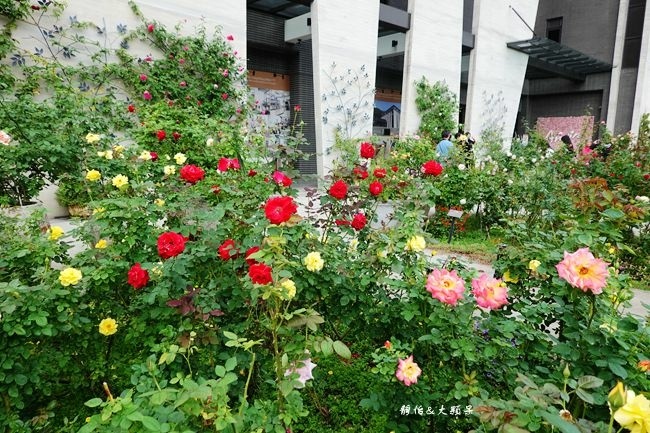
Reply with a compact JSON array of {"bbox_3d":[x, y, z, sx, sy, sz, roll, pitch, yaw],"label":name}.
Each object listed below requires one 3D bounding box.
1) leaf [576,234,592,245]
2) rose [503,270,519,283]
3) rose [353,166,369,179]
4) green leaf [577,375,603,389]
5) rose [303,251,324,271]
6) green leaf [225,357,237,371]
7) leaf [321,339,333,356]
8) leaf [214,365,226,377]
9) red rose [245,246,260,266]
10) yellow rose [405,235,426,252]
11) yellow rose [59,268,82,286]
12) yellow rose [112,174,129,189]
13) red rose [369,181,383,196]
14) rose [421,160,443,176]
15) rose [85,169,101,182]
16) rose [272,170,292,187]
[{"bbox_3d":[0.900,0.080,1.500,0.053,0.033,0.035,5,10,31],"label":"leaf"},{"bbox_3d":[0.707,0.230,1.650,0.062,0.052,0.050,2,9,12],"label":"rose"},{"bbox_3d":[0.209,-0.256,2.550,0.088,0.068,0.070,1,9,5],"label":"rose"},{"bbox_3d":[0.612,0.381,1.000,0.058,0.028,0.032,6,10,33],"label":"green leaf"},{"bbox_3d":[-0.046,0.199,1.920,0.088,0.086,0.055,-1,9,-9],"label":"rose"},{"bbox_3d":[-0.286,0.448,1.320,0.037,0.042,0.025,-2,9,-13],"label":"green leaf"},{"bbox_3d":[0.004,0.378,1.250,0.032,0.055,0.010,-5,-30,-3],"label":"leaf"},{"bbox_3d":[-0.345,0.508,1.430,0.038,0.038,0.025,-3,10,-14],"label":"leaf"},{"bbox_3d":[-0.293,0.170,1.800,0.079,0.087,0.070,-2,10,-9],"label":"red rose"},{"bbox_3d":[0.376,0.112,1.800,0.087,0.071,0.075,2,10,12],"label":"yellow rose"},{"bbox_3d":[-1.028,0.246,1.750,0.093,0.071,0.070,-5,10,-31],"label":"yellow rose"},{"bbox_3d":[-1.015,-0.174,2.150,0.075,0.066,0.060,-5,11,-25],"label":"yellow rose"},{"bbox_3d":[0.262,-0.145,2.250,0.069,0.079,0.065,1,10,7],"label":"red rose"},{"bbox_3d":[0.504,-0.227,2.050,0.099,0.072,0.090,2,10,14],"label":"rose"},{"bbox_3d":[-1.181,-0.208,2.200,0.077,0.068,0.070,-5,11,-28],"label":"rose"},{"bbox_3d":[-0.206,-0.184,2.100,0.092,0.074,0.080,-1,10,-6],"label":"rose"}]

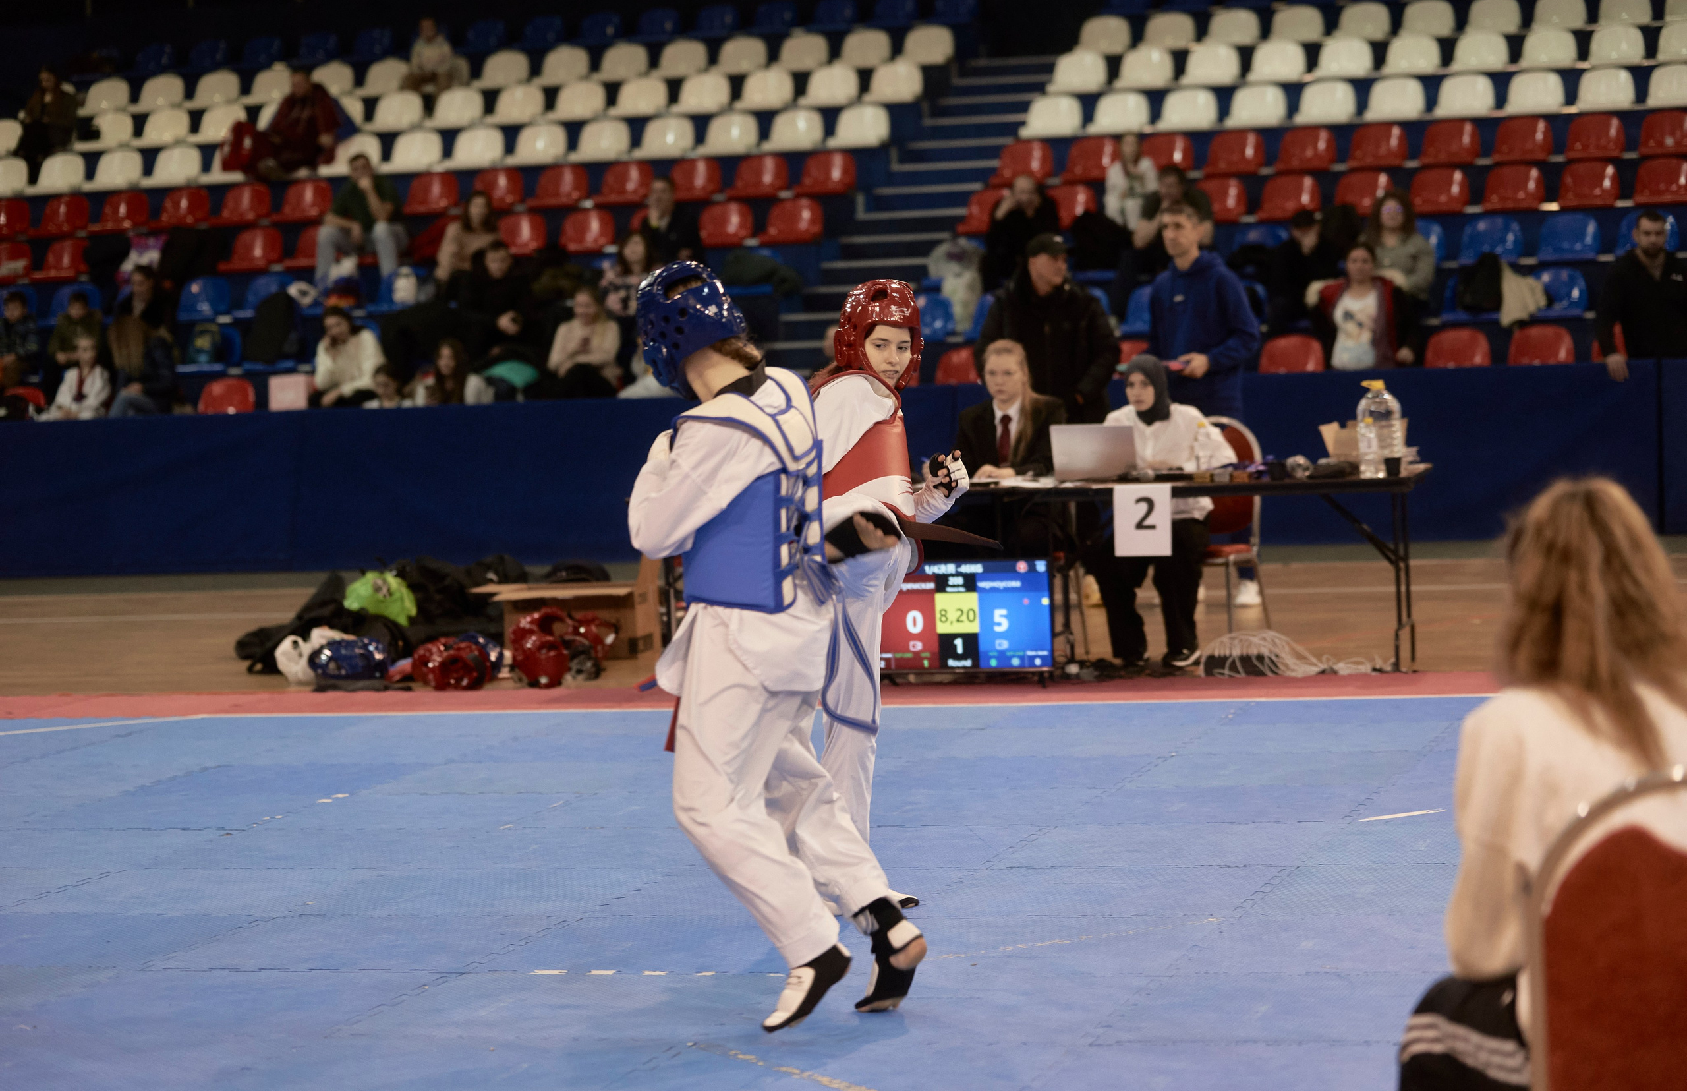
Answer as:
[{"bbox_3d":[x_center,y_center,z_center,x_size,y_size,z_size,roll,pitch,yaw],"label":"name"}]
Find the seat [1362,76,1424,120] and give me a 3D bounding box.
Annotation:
[{"bbox_3d":[3.904,-3.166,29.874,0.390,0.310,0.370,-1,4,16],"label":"seat"}]

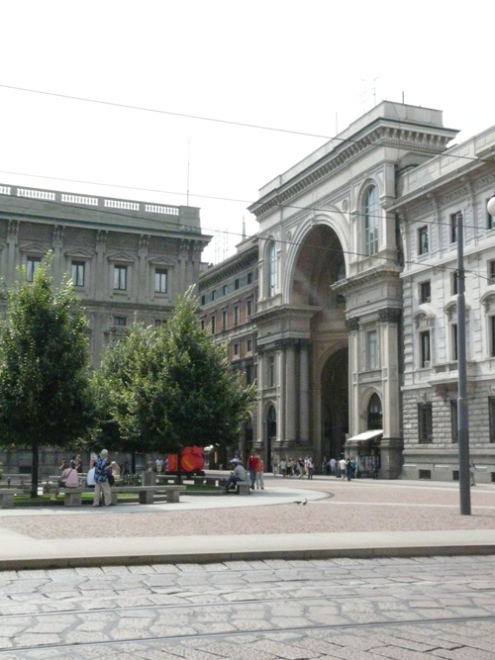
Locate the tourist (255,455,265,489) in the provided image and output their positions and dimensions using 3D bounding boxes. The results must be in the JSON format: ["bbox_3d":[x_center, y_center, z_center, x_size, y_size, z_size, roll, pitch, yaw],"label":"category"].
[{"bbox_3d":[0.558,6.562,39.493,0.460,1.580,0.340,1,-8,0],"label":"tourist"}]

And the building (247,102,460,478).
[{"bbox_3d":[9.468,-1.750,84.739,8.500,31.800,29.200,4,-9,-22],"label":"building"}]

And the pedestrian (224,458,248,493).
[{"bbox_3d":[-0.451,5.969,35.200,0.920,1.340,0.520,2,-8,-8],"label":"pedestrian"}]

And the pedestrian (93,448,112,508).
[{"bbox_3d":[-4.280,4.378,25.499,0.500,1.660,0.380,-6,-11,39],"label":"pedestrian"}]

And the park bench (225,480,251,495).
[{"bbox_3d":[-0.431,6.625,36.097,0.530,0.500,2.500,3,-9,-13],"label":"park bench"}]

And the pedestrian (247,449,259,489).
[{"bbox_3d":[0.240,6.454,39.559,0.520,1.800,0.360,0,-8,3],"label":"pedestrian"}]

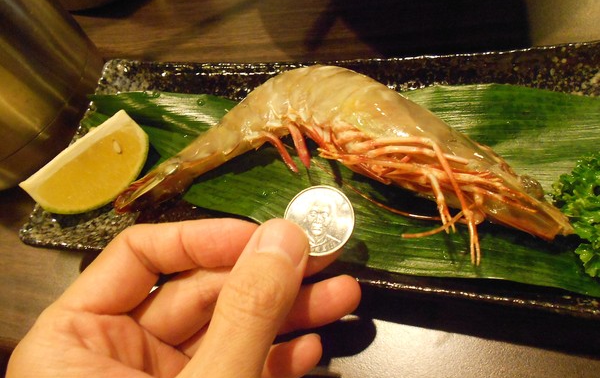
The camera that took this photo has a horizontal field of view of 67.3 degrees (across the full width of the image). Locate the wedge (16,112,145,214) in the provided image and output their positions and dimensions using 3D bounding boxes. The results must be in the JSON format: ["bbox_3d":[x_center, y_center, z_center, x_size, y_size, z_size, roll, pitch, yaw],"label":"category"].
[{"bbox_3d":[-0.104,-0.013,0.226,0.060,0.031,0.042,-38,60,-6],"label":"wedge"}]

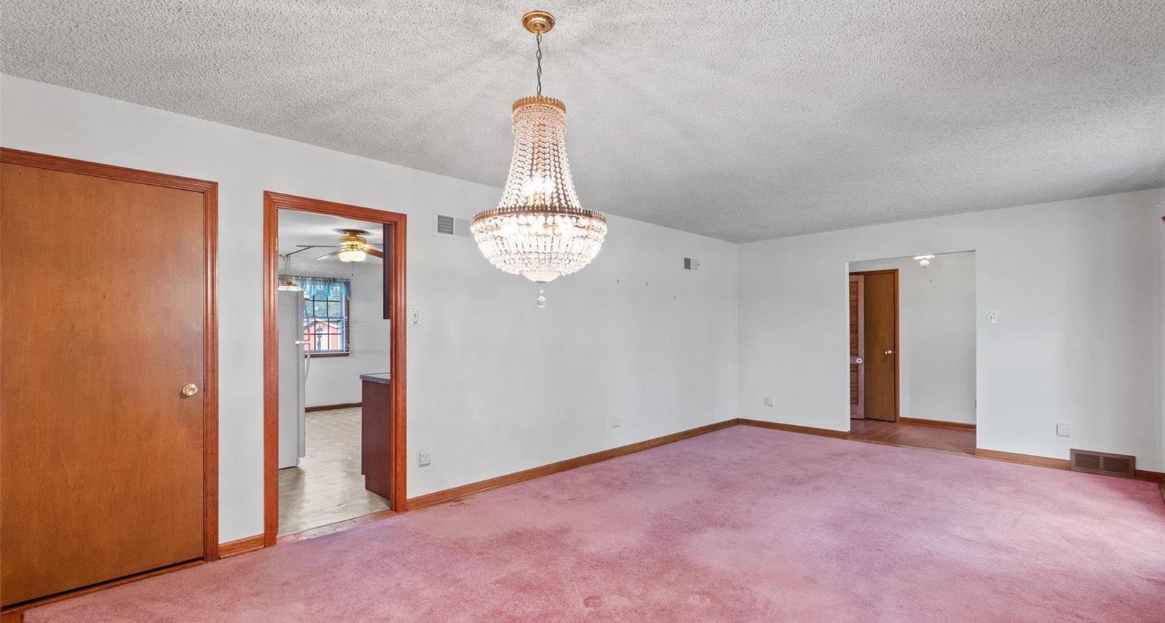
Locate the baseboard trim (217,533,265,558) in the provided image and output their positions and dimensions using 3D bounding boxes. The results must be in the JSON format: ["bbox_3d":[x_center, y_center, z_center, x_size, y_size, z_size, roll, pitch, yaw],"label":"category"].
[{"bbox_3d":[-1.958,1.351,2.796,0.213,0.077,0.020,1,-2,-41],"label":"baseboard trim"}]

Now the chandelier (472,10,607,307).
[{"bbox_3d":[-0.161,-0.553,1.790,0.500,1.070,0.500,0,-1,0],"label":"chandelier"}]

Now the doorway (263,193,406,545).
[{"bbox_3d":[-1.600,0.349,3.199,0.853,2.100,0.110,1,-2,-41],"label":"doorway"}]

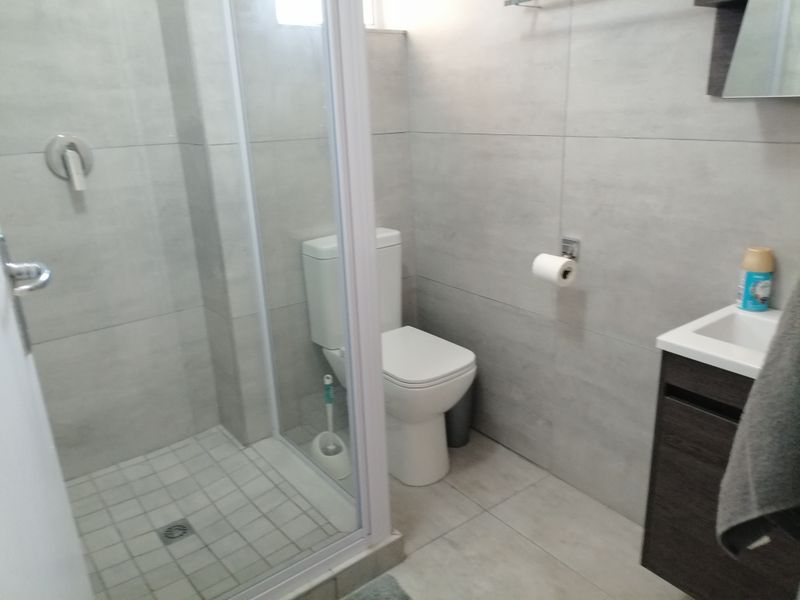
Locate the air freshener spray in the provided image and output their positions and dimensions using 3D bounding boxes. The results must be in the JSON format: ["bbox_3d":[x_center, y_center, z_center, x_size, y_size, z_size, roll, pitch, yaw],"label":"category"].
[{"bbox_3d":[0.864,-0.049,1.452,0.067,0.143,0.067,2,19,11],"label":"air freshener spray"}]

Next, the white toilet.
[{"bbox_3d":[-0.019,0.212,2.238,0.370,0.830,0.610,-15,23,-35],"label":"white toilet"}]

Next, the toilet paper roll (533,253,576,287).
[{"bbox_3d":[0.491,-0.094,1.912,0.086,0.086,0.104,-15,23,-35],"label":"toilet paper roll"}]

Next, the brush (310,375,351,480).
[{"bbox_3d":[-0.242,0.462,2.225,0.125,0.380,0.140,-15,23,-35],"label":"brush"}]

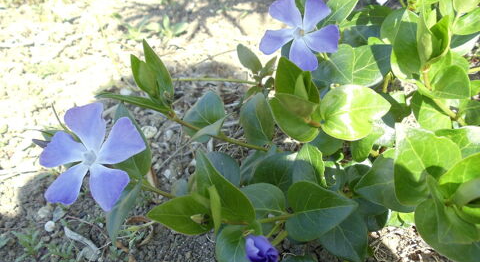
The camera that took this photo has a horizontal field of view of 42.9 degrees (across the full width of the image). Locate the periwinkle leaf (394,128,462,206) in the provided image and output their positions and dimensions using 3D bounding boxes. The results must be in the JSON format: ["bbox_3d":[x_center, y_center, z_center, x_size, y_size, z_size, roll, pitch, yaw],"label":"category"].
[{"bbox_3d":[0.103,0.019,0.335,0.040,0.012,0.044,-31,65,-5],"label":"periwinkle leaf"}]

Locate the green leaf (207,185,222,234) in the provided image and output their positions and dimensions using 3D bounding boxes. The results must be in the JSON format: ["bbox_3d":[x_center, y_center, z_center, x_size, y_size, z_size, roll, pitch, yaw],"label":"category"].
[{"bbox_3d":[-0.013,0.039,0.297,0.008,0.025,0.005,2,16,30],"label":"green leaf"}]

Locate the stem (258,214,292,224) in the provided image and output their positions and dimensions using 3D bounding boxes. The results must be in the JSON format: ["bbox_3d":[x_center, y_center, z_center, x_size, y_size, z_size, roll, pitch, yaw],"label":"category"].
[{"bbox_3d":[0.019,0.046,0.320,0.019,0.003,0.003,-12,38,-12],"label":"stem"}]

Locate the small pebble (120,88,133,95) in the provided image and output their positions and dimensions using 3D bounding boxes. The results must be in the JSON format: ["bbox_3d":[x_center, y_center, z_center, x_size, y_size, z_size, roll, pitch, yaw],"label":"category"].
[{"bbox_3d":[-0.098,-0.034,0.525,0.010,0.005,0.007,0,38,0],"label":"small pebble"}]

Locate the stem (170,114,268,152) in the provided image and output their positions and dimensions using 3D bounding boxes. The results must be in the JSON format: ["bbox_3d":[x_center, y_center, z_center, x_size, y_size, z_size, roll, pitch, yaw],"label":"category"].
[{"bbox_3d":[-0.012,0.001,0.360,0.062,0.004,0.004,20,35,-9],"label":"stem"}]

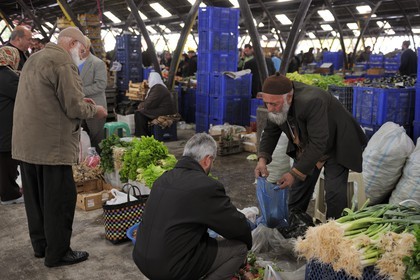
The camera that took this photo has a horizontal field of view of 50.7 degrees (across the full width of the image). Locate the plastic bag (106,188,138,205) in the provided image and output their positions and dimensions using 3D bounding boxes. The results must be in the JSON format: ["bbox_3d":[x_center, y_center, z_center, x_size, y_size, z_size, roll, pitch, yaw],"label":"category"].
[{"bbox_3d":[-0.715,0.469,3.584,0.270,0.170,0.180,4,12,20],"label":"plastic bag"}]

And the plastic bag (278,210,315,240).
[{"bbox_3d":[0.710,0.682,3.664,0.310,0.140,0.270,5,12,21],"label":"plastic bag"}]

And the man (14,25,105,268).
[{"bbox_3d":[-1.051,0.052,3.086,0.600,1.630,0.500,-5,12,-25],"label":"man"}]

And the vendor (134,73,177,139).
[{"bbox_3d":[-0.924,-0.592,7.477,0.670,1.150,0.480,3,11,14],"label":"vendor"}]

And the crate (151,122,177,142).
[{"bbox_3d":[-0.793,-0.183,7.633,0.350,0.290,0.490,-3,11,-15],"label":"crate"}]

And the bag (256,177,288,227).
[{"bbox_3d":[0.523,0.521,3.696,0.260,0.420,0.170,2,11,10],"label":"bag"}]

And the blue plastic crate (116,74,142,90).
[{"bbox_3d":[-1.687,-1.174,9.326,0.350,0.310,0.430,8,13,32],"label":"blue plastic crate"}]

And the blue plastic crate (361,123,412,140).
[{"bbox_3d":[1.925,-0.017,4.918,0.570,0.380,0.385,-6,13,-30],"label":"blue plastic crate"}]

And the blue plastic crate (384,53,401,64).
[{"bbox_3d":[5.569,-2.466,13.579,0.450,0.240,0.360,5,12,25],"label":"blue plastic crate"}]

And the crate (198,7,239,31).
[{"bbox_3d":[0.158,-2.118,7.819,0.585,0.382,0.390,-7,13,-31],"label":"crate"}]

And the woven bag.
[{"bbox_3d":[-0.631,0.569,3.544,0.390,0.390,0.180,-8,14,-37],"label":"woven bag"}]

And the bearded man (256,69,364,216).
[{"bbox_3d":[0.779,0.145,3.390,0.900,1.300,0.580,-8,14,-36],"label":"bearded man"}]

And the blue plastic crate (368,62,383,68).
[{"bbox_3d":[5.882,-2.603,15.684,0.460,0.270,0.360,4,12,17],"label":"blue plastic crate"}]

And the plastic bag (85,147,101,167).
[{"bbox_3d":[-1.219,0.182,4.618,0.170,0.200,0.160,0,11,0],"label":"plastic bag"}]

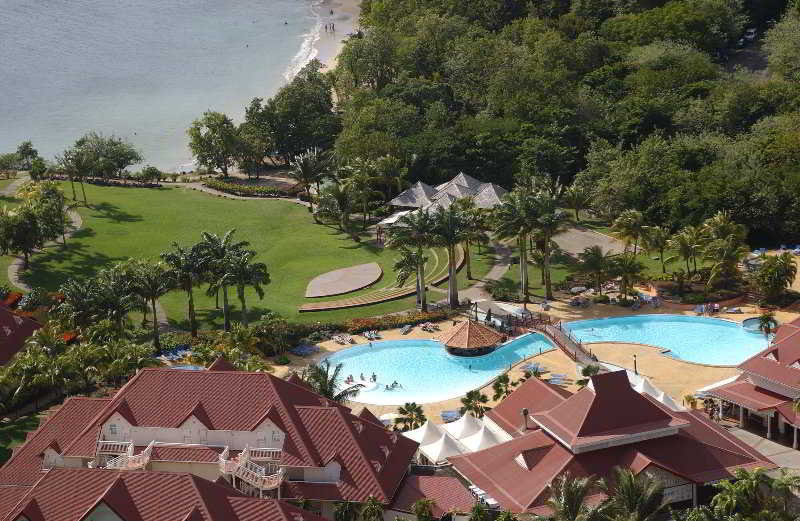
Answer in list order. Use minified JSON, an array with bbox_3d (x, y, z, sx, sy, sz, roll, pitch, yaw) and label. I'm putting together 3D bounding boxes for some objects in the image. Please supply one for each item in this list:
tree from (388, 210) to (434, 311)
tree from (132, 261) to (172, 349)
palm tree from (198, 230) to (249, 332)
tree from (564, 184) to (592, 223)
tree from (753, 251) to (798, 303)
[{"bbox_3d":[1.263,0.096,305.817,5.930,13.640,5.930,0,20,0],"label":"tree"},{"bbox_3d":[-30.350,5.460,285.920,5.700,11.480,5.700,-4,18,-6],"label":"tree"},{"bbox_3d":[-22.901,2.812,298.297,6.290,13.600,6.290,-2,20,-4],"label":"palm tree"},{"bbox_3d":[25.650,-8.310,335.120,4.400,5.580,4.400,0,18,4],"label":"tree"},{"bbox_3d":[50.265,2.333,309.813,5.730,6.730,5.730,3,20,9],"label":"tree"}]

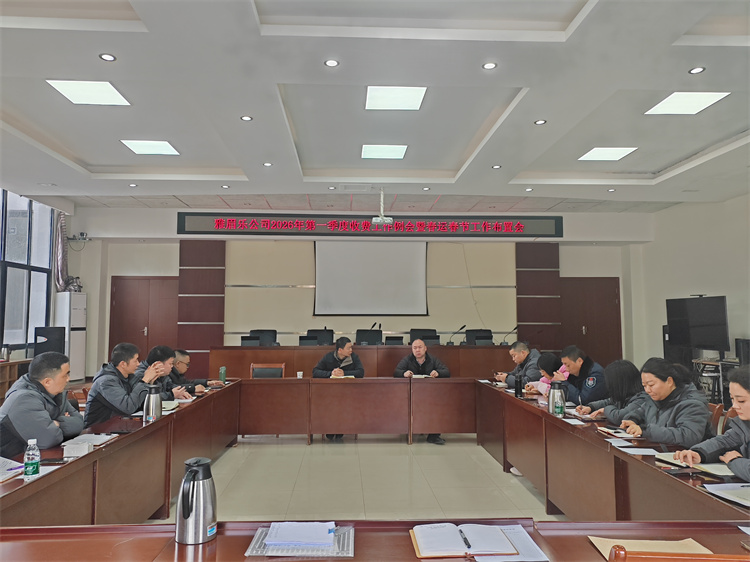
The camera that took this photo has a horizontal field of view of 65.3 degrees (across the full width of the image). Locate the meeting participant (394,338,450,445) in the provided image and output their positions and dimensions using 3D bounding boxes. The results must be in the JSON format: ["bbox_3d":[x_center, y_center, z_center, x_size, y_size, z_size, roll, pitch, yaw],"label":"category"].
[{"bbox_3d":[0.585,1.354,7.368,0.680,1.220,0.880,0,-4,-2],"label":"meeting participant"}]

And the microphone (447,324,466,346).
[{"bbox_3d":[1.384,0.920,9.905,0.330,0.370,0.130,2,-4,-23],"label":"microphone"}]

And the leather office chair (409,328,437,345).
[{"bbox_3d":[0.841,1.355,10.095,0.580,1.030,0.600,0,-4,-3],"label":"leather office chair"}]

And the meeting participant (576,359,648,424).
[{"bbox_3d":[1.877,1.164,4.356,0.900,1.180,0.600,0,-4,-2],"label":"meeting participant"}]

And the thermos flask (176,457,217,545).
[{"bbox_3d":[-0.563,0.694,1.862,0.130,0.250,0.162,0,-4,2],"label":"thermos flask"}]

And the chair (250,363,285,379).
[{"bbox_3d":[-1.380,1.529,7.491,0.530,0.900,0.620,0,-4,-2],"label":"chair"}]

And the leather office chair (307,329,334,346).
[{"bbox_3d":[-1.033,1.433,10.965,0.600,1.043,0.620,0,-4,-3],"label":"leather office chair"}]

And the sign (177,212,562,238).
[{"bbox_3d":[-0.035,-1.061,11.147,7.360,0.410,0.100,0,-4,-3],"label":"sign"}]

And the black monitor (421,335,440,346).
[{"bbox_3d":[0.996,1.056,10.316,0.330,0.200,0.050,0,-5,-3],"label":"black monitor"}]

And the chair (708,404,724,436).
[{"bbox_3d":[2.036,1.285,4.072,0.600,0.910,0.540,0,-4,-2],"label":"chair"}]

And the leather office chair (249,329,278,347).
[{"bbox_3d":[-2.041,1.461,10.731,0.600,1.100,0.620,0,-4,-3],"label":"leather office chair"}]

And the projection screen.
[{"bbox_3d":[-0.089,-0.069,11.895,2.300,1.580,0.060,0,-4,-3],"label":"projection screen"}]

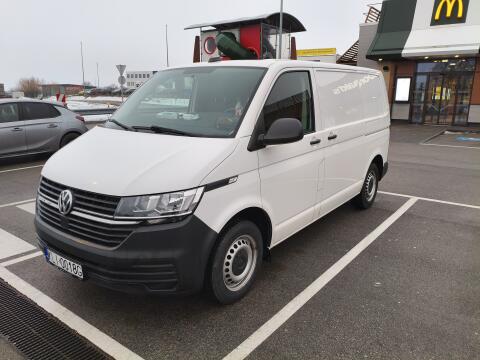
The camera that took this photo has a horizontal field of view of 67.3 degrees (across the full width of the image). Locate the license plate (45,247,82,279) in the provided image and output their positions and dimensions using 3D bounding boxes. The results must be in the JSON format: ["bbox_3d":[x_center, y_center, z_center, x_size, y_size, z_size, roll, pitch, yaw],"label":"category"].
[{"bbox_3d":[-1.272,0.598,2.587,0.520,0.114,0.025,11,18,36],"label":"license plate"}]

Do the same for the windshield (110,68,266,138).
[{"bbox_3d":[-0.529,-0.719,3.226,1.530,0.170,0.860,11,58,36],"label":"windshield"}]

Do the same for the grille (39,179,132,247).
[{"bbox_3d":[-1.188,0.197,2.593,1.110,0.350,0.190,11,18,36],"label":"grille"}]

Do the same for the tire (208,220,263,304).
[{"bbox_3d":[-0.062,0.626,2.837,0.215,0.670,0.670,11,18,36],"label":"tire"}]

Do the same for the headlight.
[{"bbox_3d":[-0.545,0.155,2.374,0.510,0.235,0.380,11,18,36],"label":"headlight"}]

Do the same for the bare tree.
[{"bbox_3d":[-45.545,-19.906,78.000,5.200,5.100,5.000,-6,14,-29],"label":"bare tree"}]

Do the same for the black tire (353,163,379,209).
[{"bbox_3d":[1.783,0.072,5.137,0.215,0.670,0.670,11,18,36],"label":"black tire"}]

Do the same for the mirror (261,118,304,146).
[{"bbox_3d":[0.309,-0.363,2.719,0.270,0.210,0.190,11,18,36],"label":"mirror"}]

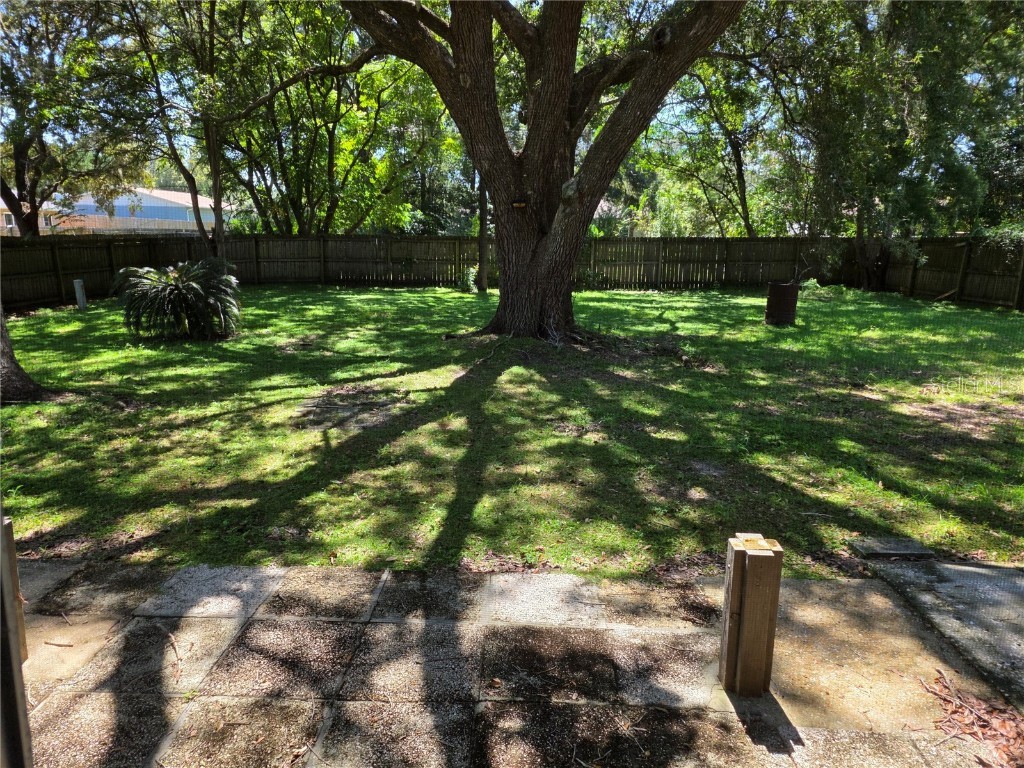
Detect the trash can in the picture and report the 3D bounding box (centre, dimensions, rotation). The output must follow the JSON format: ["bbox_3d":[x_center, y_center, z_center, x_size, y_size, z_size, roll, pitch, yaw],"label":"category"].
[{"bbox_3d":[5.466,-1.633,13.800,0.590,0.870,0.590,5,13,21],"label":"trash can"}]

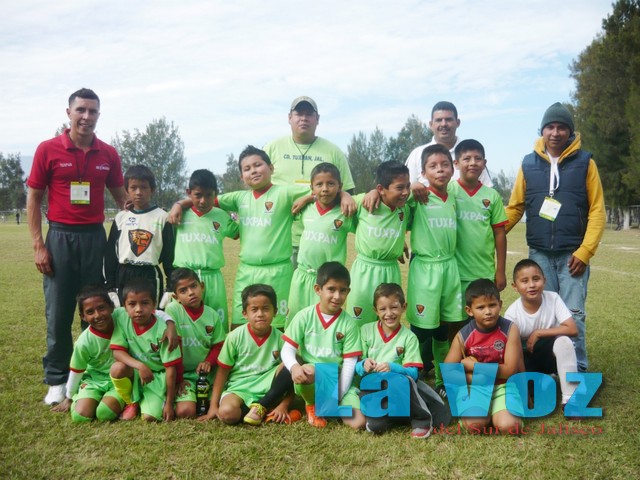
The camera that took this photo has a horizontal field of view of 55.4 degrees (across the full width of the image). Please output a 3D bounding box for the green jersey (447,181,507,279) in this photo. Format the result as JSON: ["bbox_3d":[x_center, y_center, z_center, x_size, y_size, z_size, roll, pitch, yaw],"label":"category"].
[{"bbox_3d":[0.846,-0.054,3.500,0.460,0.580,0.260,0,2,8],"label":"green jersey"}]

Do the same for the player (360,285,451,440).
[{"bbox_3d":[0.423,0.566,3.094,0.440,0.690,0.500,0,2,6],"label":"player"}]

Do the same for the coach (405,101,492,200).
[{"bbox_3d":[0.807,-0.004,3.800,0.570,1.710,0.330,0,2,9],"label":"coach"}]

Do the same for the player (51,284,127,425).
[{"bbox_3d":[-1.228,0.569,3.294,0.450,0.670,0.500,-1,2,-18],"label":"player"}]

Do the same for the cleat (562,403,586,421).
[{"bbox_3d":[1.268,0.841,3.040,0.090,0.085,0.220,1,2,13],"label":"cleat"}]

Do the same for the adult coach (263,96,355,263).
[{"bbox_3d":[-0.095,-0.013,3.852,0.620,1.790,0.360,0,2,-2],"label":"adult coach"}]

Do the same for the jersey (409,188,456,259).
[{"bbox_3d":[0.655,-0.091,3.519,0.340,0.420,0.220,0,2,-10],"label":"jersey"}]

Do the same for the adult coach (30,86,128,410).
[{"bbox_3d":[-1.365,0.023,3.433,0.580,1.750,0.360,-1,2,-25],"label":"adult coach"}]

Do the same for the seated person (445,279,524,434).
[{"bbox_3d":[0.819,0.534,3.020,0.420,0.700,0.520,0,2,12],"label":"seated person"}]

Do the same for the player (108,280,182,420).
[{"bbox_3d":[-0.947,0.549,3.294,0.380,0.710,0.480,0,2,-10],"label":"player"}]

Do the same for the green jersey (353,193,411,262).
[{"bbox_3d":[0.358,-0.076,3.440,0.380,0.400,0.250,0,2,-12],"label":"green jersey"}]

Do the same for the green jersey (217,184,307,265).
[{"bbox_3d":[-0.323,-0.083,3.490,0.530,0.460,0.280,0,2,10],"label":"green jersey"}]

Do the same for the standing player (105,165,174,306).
[{"bbox_3d":[-1.051,0.228,3.551,0.410,1.330,0.270,-1,2,-15],"label":"standing player"}]

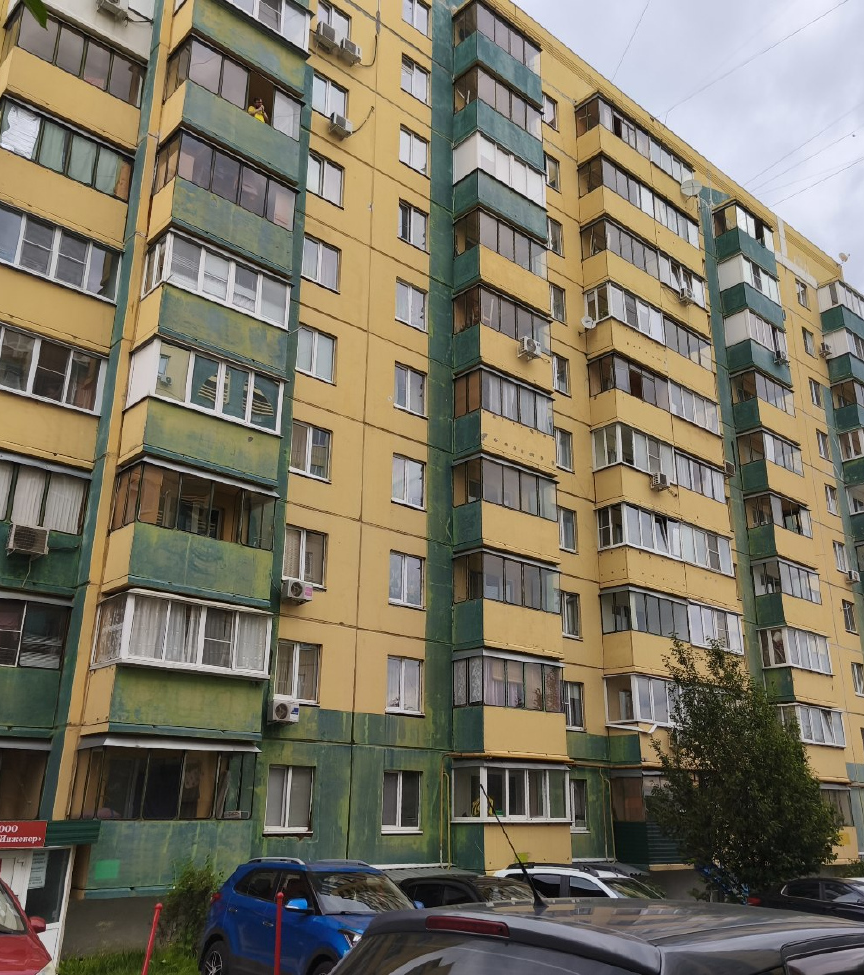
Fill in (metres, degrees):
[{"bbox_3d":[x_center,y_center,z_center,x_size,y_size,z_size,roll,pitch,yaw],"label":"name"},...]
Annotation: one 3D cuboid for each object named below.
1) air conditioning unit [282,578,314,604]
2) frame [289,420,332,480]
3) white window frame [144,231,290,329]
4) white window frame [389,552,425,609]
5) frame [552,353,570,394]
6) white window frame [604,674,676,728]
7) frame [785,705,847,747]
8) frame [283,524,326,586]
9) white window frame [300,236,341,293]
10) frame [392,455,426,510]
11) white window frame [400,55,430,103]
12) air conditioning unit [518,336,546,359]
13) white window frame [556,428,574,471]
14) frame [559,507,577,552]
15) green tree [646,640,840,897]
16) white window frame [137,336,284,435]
[{"bbox_3d":[-3.215,2.482,20.587,0.720,0.440,0.280,16,-24,-39],"label":"air conditioning unit"},{"bbox_3d":[-3.119,-0.907,22.246,1.230,1.380,0.130,16,-24,-39],"label":"frame"},{"bbox_3d":[-5.003,-4.669,20.585,3.200,1.320,0.970,17,-26,-38],"label":"white window frame"},{"bbox_3d":[-0.680,2.533,23.431,1.230,1.400,0.130,16,-24,-39],"label":"white window frame"},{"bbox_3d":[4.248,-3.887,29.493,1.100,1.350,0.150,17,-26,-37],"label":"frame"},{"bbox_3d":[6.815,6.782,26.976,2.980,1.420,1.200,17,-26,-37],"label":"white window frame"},{"bbox_3d":[14.663,9.336,33.579,3.500,1.400,1.150,17,-26,-38],"label":"frame"},{"bbox_3d":[-3.136,1.738,21.374,1.230,1.390,0.130,16,-24,-39],"label":"frame"},{"bbox_3d":[-3.060,-6.197,23.948,1.220,1.410,0.160,17,-26,-38],"label":"white window frame"},{"bbox_3d":[-0.659,-0.130,24.312,1.220,1.390,0.130,16,-24,-39],"label":"frame"},{"bbox_3d":[-0.522,-13.461,28.671,1.270,1.450,0.150,17,-26,-38],"label":"white window frame"},{"bbox_3d":[3.067,-4.289,26.918,0.740,0.550,0.330,17,-26,-38],"label":"air conditioning unit"},{"bbox_3d":[4.277,-1.303,28.907,1.220,1.410,0.160,17,-26,-38],"label":"white window frame"},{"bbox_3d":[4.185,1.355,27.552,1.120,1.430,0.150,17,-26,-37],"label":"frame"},{"bbox_3d":[8.614,8.038,24.116,4.800,7.400,4.700,17,-26,-37],"label":"green tree"},{"bbox_3d":[-4.999,-2.082,19.636,3.230,1.370,0.920,17,-26,-38],"label":"white window frame"}]

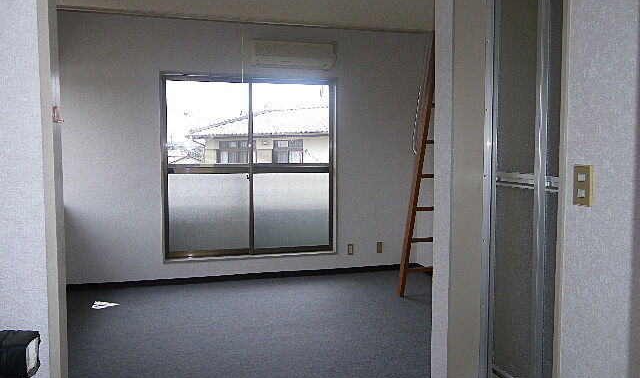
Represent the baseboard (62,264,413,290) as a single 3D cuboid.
[{"bbox_3d":[-0.662,0.907,5.389,3.643,0.054,0.015,-1,4,-15],"label":"baseboard"}]

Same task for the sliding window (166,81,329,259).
[{"bbox_3d":[-0.687,-0.205,5.293,1.740,1.815,0.100,-1,5,-14],"label":"sliding window"}]

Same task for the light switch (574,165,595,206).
[{"bbox_3d":[0.768,-0.008,1.511,0.012,0.118,0.067,-1,4,-15],"label":"light switch"}]

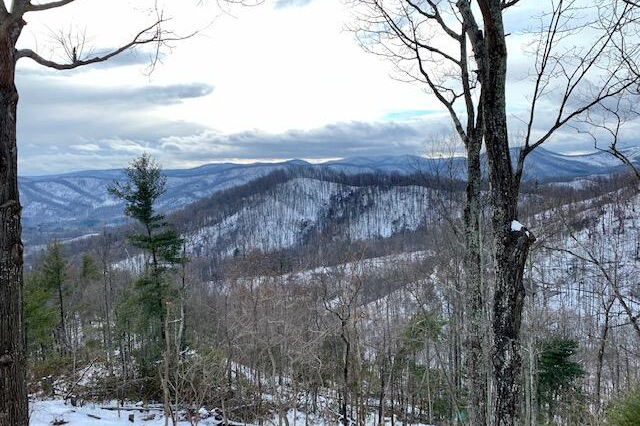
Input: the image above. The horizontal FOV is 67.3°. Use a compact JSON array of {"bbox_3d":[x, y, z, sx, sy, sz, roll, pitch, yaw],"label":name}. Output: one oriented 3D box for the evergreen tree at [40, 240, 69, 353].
[{"bbox_3d":[-19.884,6.291,36.000,2.100,8.700,2.100,0,5,0],"label":"evergreen tree"}]

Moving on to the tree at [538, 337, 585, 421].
[{"bbox_3d":[12.057,8.313,24.000,2.200,4.350,2.200,0,5,0],"label":"tree"}]

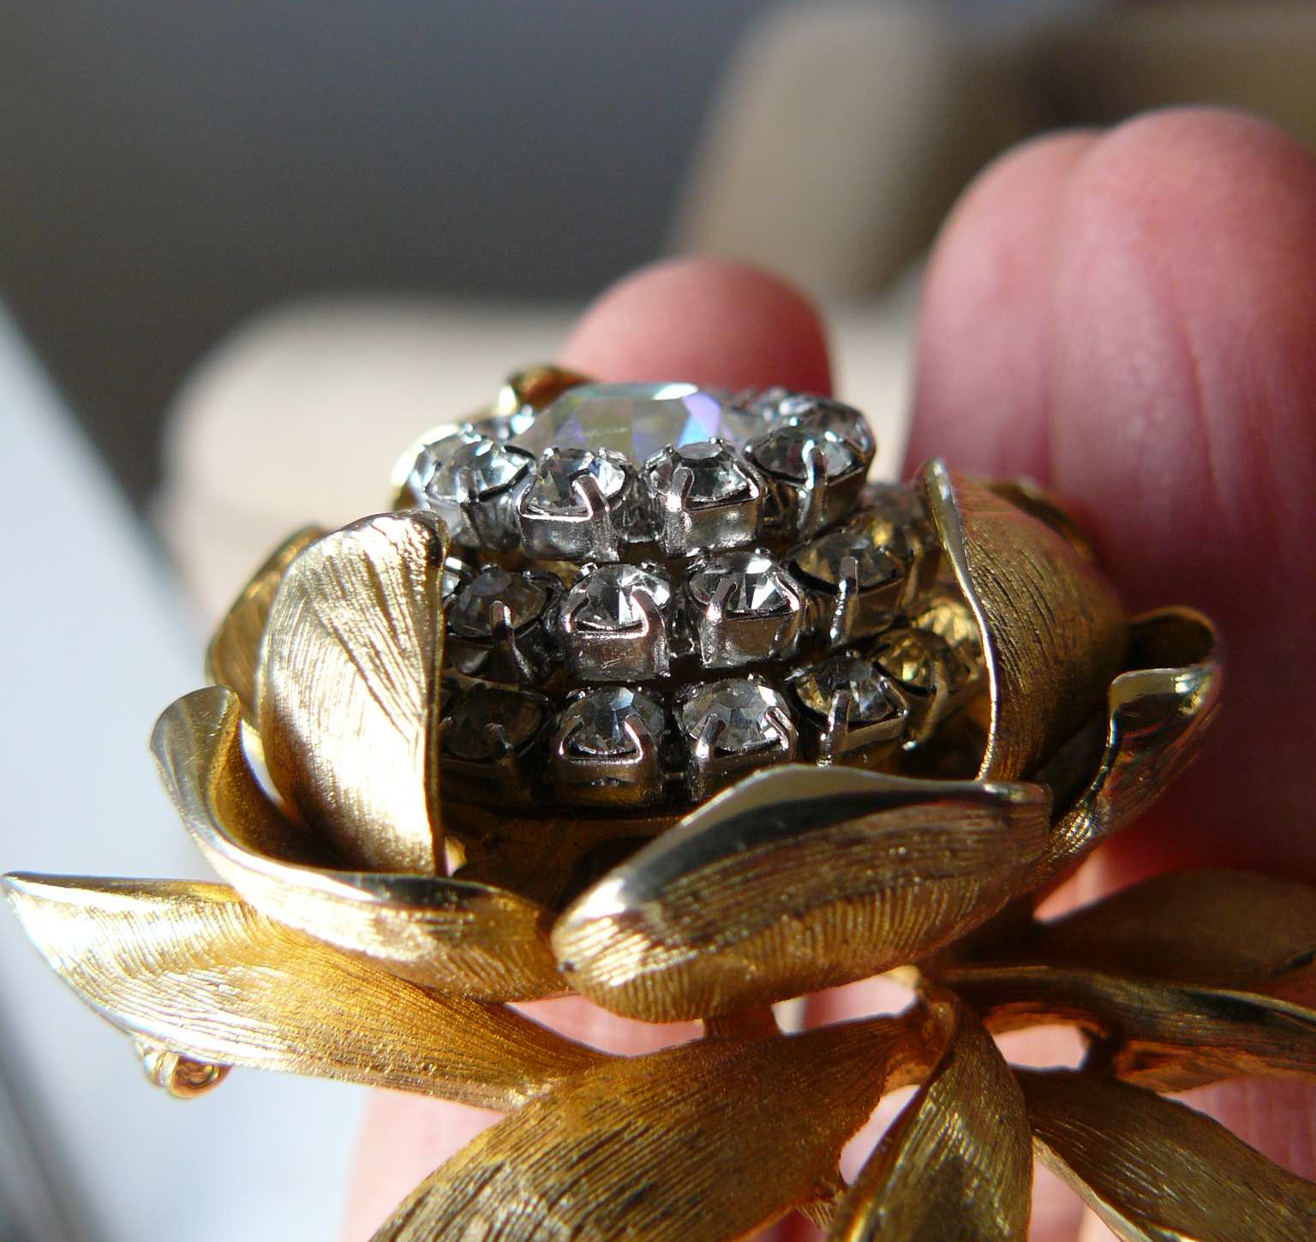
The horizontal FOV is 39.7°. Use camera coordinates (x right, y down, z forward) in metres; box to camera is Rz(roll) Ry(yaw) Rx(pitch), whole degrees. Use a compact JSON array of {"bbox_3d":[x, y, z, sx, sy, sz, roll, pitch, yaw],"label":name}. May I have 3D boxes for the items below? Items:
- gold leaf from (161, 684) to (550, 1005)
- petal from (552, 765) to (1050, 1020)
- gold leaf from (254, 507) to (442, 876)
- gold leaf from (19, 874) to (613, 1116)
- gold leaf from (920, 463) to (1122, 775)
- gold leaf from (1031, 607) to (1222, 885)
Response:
[{"bbox_3d":[-0.014,0.011,0.086,0.026,0.009,0.009,12,39,39],"label":"gold leaf"},{"bbox_3d":[0.007,0.011,0.077,0.023,0.010,0.007,-9,24,-15],"label":"petal"},{"bbox_3d":[-0.014,0.003,0.087,0.006,0.017,0.018,-7,17,-34],"label":"gold leaf"},{"bbox_3d":[-0.017,0.017,0.083,0.032,0.005,0.010,16,39,16],"label":"gold leaf"},{"bbox_3d":[0.019,0.000,0.090,0.006,0.019,0.017,-1,17,34],"label":"gold leaf"},{"bbox_3d":[0.023,0.005,0.091,0.007,0.009,0.022,31,31,18],"label":"gold leaf"}]

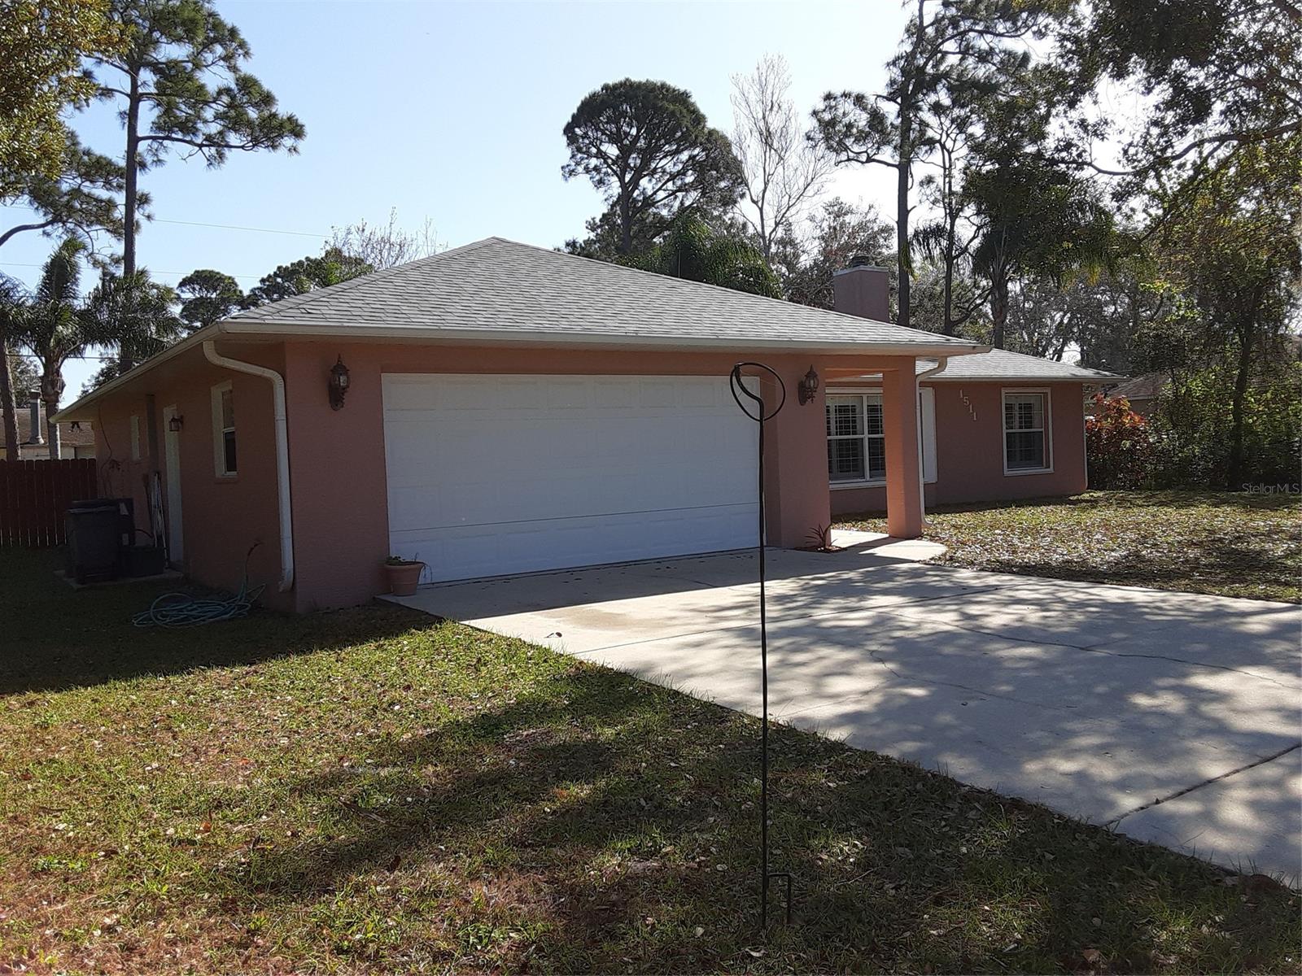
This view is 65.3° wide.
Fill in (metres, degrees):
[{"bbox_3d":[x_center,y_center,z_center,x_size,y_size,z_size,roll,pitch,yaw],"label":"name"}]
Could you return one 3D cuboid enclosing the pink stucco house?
[{"bbox_3d":[-0.160,-2.192,21.111,20.100,5.500,17.700,-4,3,-34],"label":"pink stucco house"}]

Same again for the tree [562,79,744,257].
[{"bbox_3d":[0.117,-8.820,43.314,7.700,17.057,7.700,-2,2,0],"label":"tree"}]

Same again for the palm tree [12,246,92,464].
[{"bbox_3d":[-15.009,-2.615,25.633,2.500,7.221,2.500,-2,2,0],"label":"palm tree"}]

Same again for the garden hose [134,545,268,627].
[{"bbox_3d":[-4.068,0.895,9.277,1.208,0.507,1.380,-4,3,-35],"label":"garden hose"}]

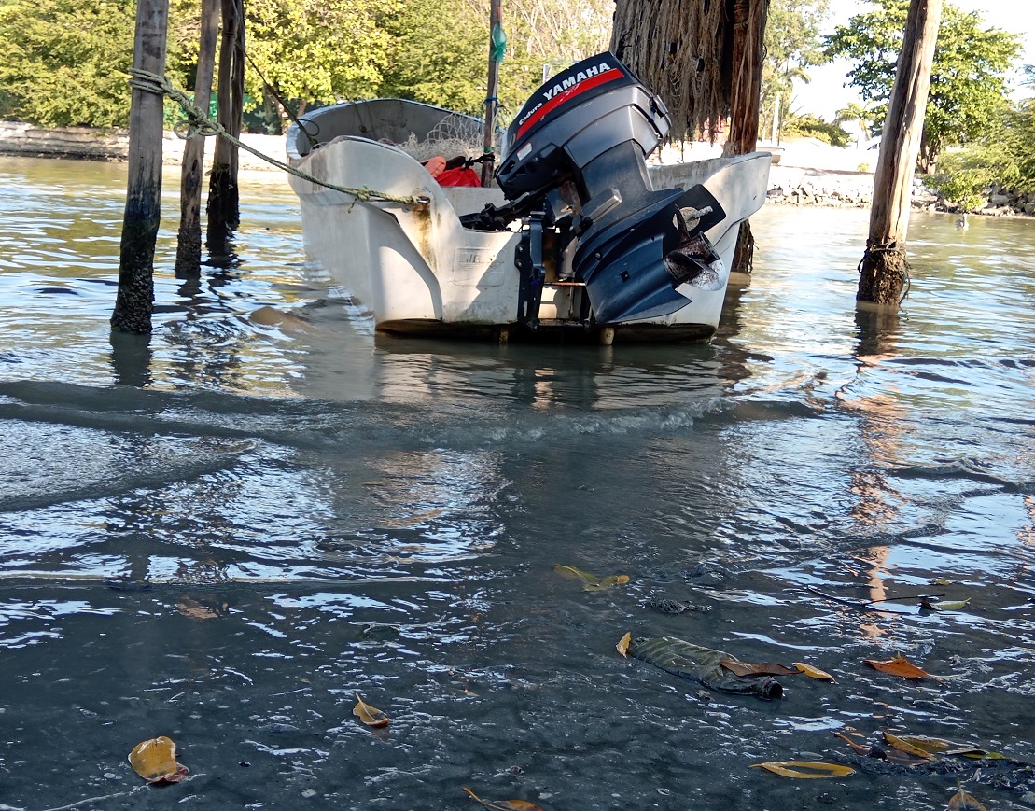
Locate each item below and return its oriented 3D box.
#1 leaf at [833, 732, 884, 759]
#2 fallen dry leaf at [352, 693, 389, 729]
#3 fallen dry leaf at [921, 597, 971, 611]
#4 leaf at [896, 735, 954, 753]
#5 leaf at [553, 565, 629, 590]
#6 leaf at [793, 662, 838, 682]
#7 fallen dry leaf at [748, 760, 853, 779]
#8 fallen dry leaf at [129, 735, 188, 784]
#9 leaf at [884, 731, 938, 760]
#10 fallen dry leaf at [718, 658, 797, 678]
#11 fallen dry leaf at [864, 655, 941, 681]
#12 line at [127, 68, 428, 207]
[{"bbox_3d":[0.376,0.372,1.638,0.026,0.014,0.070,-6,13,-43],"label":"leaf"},{"bbox_3d":[-0.162,0.337,1.663,0.036,0.019,0.083,-2,11,-28],"label":"fallen dry leaf"},{"bbox_3d":[0.654,0.304,2.288,0.079,0.017,0.026,1,10,-12],"label":"fallen dry leaf"},{"bbox_3d":[0.452,0.374,1.658,0.062,0.013,0.030,6,10,17],"label":"leaf"},{"bbox_3d":[0.115,0.266,2.340,0.126,0.016,0.062,7,10,23],"label":"leaf"},{"bbox_3d":[0.379,0.341,1.910,0.022,0.014,0.071,-5,12,-39],"label":"leaf"},{"bbox_3d":[0.294,0.377,1.550,0.109,0.013,0.034,3,10,-3],"label":"fallen dry leaf"},{"bbox_3d":[-0.349,0.345,1.461,0.058,0.026,0.084,0,10,-18],"label":"fallen dry leaf"},{"bbox_3d":[0.430,0.374,1.641,0.024,0.016,0.074,-4,12,-37],"label":"leaf"},{"bbox_3d":[0.298,0.324,1.849,0.098,0.024,0.036,5,10,8],"label":"fallen dry leaf"},{"bbox_3d":[0.496,0.342,1.929,0.103,0.021,0.040,9,11,33],"label":"fallen dry leaf"},{"bbox_3d":[-0.815,-0.911,5.218,1.057,0.413,0.160,0,10,-16],"label":"line"}]

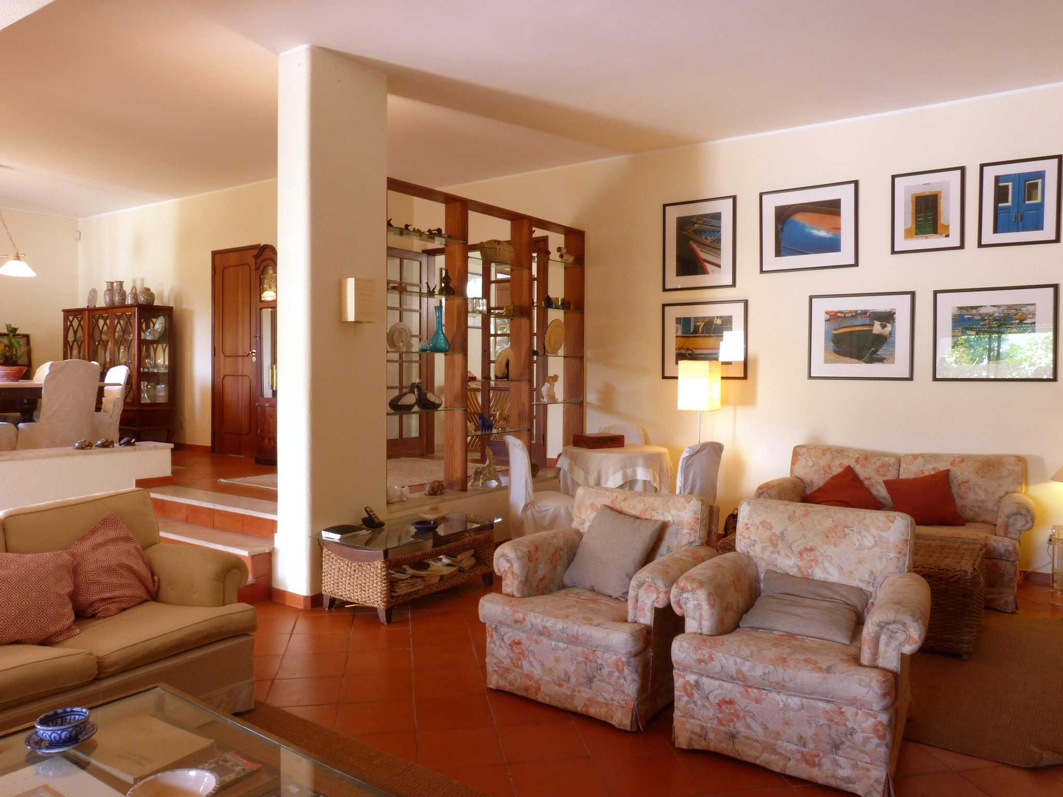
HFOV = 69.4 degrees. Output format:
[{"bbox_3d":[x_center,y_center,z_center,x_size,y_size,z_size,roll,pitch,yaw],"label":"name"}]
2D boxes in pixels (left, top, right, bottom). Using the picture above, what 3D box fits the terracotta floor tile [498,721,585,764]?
[{"bbox_3d":[0.038,1.287,2.869,0.300,0.012,0.300,0,2,-10],"label":"terracotta floor tile"}]

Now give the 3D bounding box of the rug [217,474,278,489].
[{"bbox_3d":[-1.337,0.640,6.566,1.380,0.012,2.060,2,3,35],"label":"rug"}]

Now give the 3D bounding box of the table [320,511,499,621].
[{"bbox_3d":[-0.713,0.986,4.603,0.564,0.418,1.046,2,3,35],"label":"table"}]

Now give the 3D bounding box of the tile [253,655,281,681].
[{"bbox_3d":[-1.314,1.242,3.498,0.302,0.015,0.298,0,2,-10],"label":"tile"}]

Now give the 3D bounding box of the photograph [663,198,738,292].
[{"bbox_3d":[1.361,-1.253,6.267,0.630,0.725,0.022,2,3,35],"label":"photograph"}]

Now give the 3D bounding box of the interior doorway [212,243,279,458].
[{"bbox_3d":[-2.980,-0.470,7.816,0.866,2.109,0.120,2,3,35],"label":"interior doorway"}]

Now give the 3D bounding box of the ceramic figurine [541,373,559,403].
[{"bbox_3d":[0.154,-0.086,6.481,0.140,0.235,0.110,2,2,28],"label":"ceramic figurine"}]

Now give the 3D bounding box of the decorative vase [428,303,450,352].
[{"bbox_3d":[-0.643,-0.490,5.375,0.145,0.328,0.145,0,2,0],"label":"decorative vase"}]

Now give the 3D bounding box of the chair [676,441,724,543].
[{"bbox_3d":[0.988,0.737,5.301,0.450,0.915,0.530,-1,3,-38],"label":"chair"}]

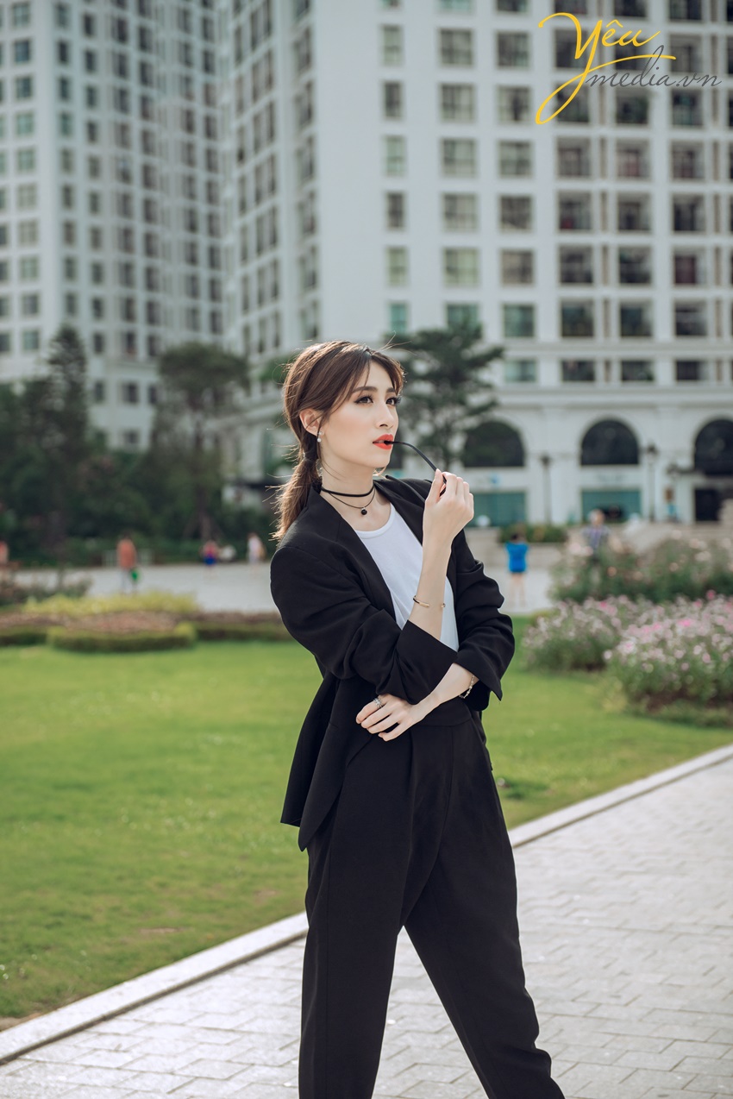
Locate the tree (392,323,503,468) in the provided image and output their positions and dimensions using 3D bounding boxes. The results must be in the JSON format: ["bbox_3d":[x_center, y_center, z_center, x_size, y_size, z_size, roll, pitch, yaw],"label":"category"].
[{"bbox_3d":[3.705,-5.784,102.000,5.640,10.050,5.350,-1,0,0],"label":"tree"}]

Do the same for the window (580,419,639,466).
[{"bbox_3d":[13.975,-6.131,123.000,3.450,2.700,0.350,-1,0,-13],"label":"window"}]

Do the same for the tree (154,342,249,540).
[{"bbox_3d":[-8.502,-5.261,110.000,4.880,10.830,4.790,-1,0,0],"label":"tree"}]

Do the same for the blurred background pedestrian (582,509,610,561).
[{"bbox_3d":[4.233,0.128,39.500,0.520,1.730,0.360,-1,0,-27],"label":"blurred background pedestrian"}]

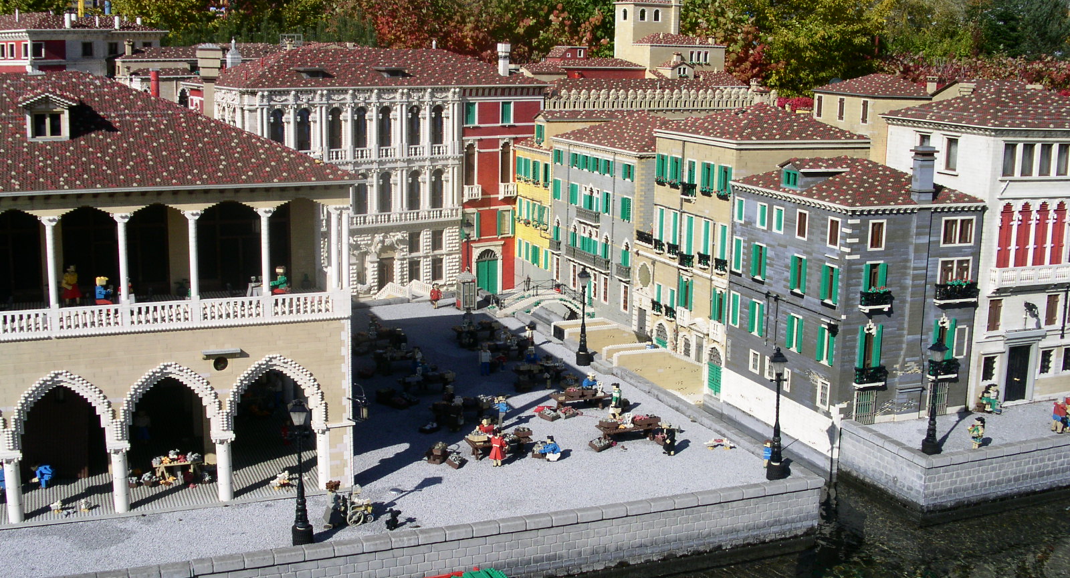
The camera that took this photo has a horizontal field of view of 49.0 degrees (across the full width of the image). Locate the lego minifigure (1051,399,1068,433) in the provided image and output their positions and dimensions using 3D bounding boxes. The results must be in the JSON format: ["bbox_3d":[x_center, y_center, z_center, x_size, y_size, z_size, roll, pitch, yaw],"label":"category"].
[{"bbox_3d":[1.447,0.350,3.234,0.031,0.090,0.033,-3,11,-20],"label":"lego minifigure"}]

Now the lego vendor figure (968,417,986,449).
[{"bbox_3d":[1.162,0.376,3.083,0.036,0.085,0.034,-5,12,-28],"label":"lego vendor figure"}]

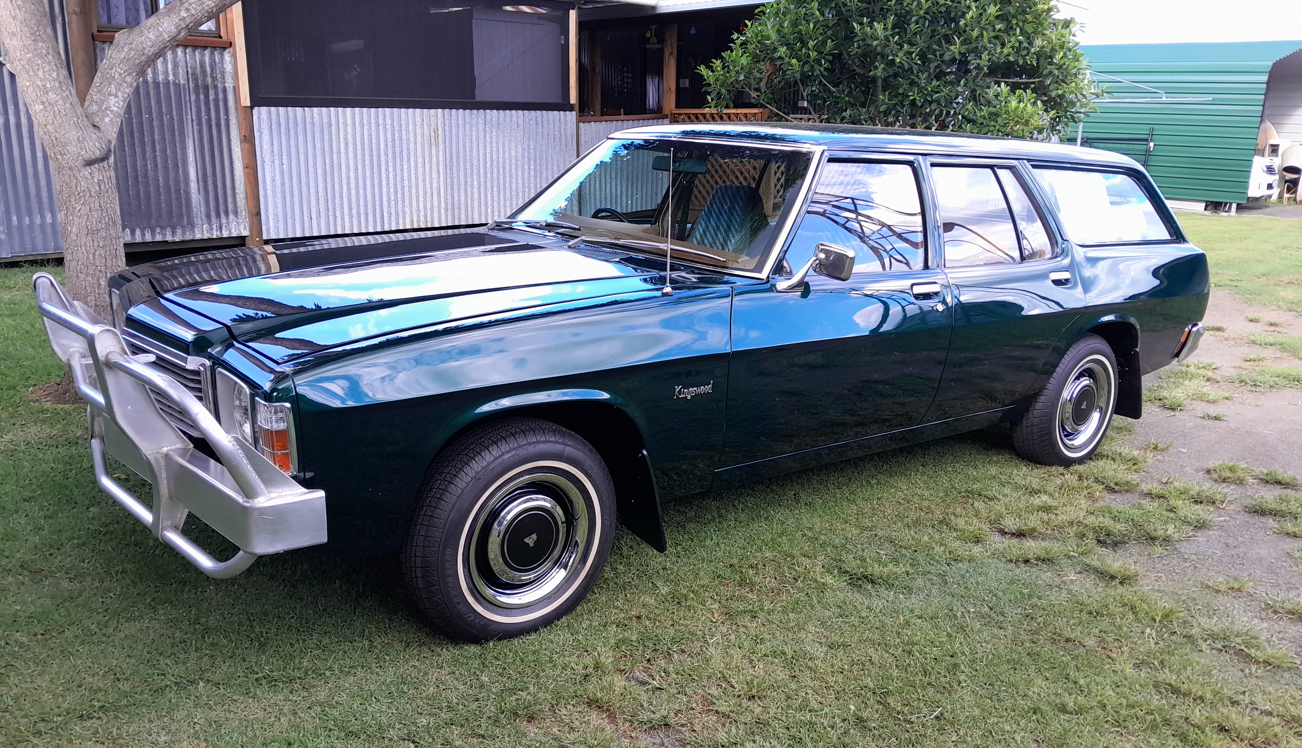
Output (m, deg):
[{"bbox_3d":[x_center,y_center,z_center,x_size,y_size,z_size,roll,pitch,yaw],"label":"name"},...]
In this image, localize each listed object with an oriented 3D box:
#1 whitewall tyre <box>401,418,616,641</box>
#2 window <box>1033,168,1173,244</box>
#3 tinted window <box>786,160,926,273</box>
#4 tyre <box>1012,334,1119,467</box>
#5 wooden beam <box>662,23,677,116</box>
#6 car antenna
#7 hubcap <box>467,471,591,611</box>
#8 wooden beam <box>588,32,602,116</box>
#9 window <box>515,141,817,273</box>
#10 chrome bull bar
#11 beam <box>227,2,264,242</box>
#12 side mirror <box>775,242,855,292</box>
[{"bbox_3d":[-0.396,0.451,2.816,0.627,0.627,0.195,-9,18,-39],"label":"whitewall tyre"},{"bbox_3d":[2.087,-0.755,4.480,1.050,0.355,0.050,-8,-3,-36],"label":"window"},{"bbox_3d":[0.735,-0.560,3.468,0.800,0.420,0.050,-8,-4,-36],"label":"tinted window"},{"bbox_3d":[1.920,0.126,4.533,0.627,0.627,0.195,-8,17,-36],"label":"tyre"},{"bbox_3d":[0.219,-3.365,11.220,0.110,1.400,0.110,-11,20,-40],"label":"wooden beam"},{"bbox_3d":[0.055,-0.443,2.903,0.030,0.450,0.030,2,14,-1],"label":"car antenna"},{"bbox_3d":[-0.343,0.467,2.755,0.400,0.400,0.065,-9,18,-39],"label":"hubcap"},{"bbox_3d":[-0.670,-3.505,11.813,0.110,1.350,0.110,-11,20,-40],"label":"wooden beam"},{"bbox_3d":[0.021,-0.738,3.797,0.570,0.110,1.560,-51,37,-16],"label":"window"},{"bbox_3d":[-1.457,0.065,2.857,0.410,0.670,1.780,-8,17,-36],"label":"chrome bull bar"},{"bbox_3d":[-3.440,-2.163,8.300,0.115,2.150,0.115,-11,20,-40],"label":"beam"},{"bbox_3d":[0.511,-0.337,3.061,0.170,0.150,0.190,-8,17,-36],"label":"side mirror"}]

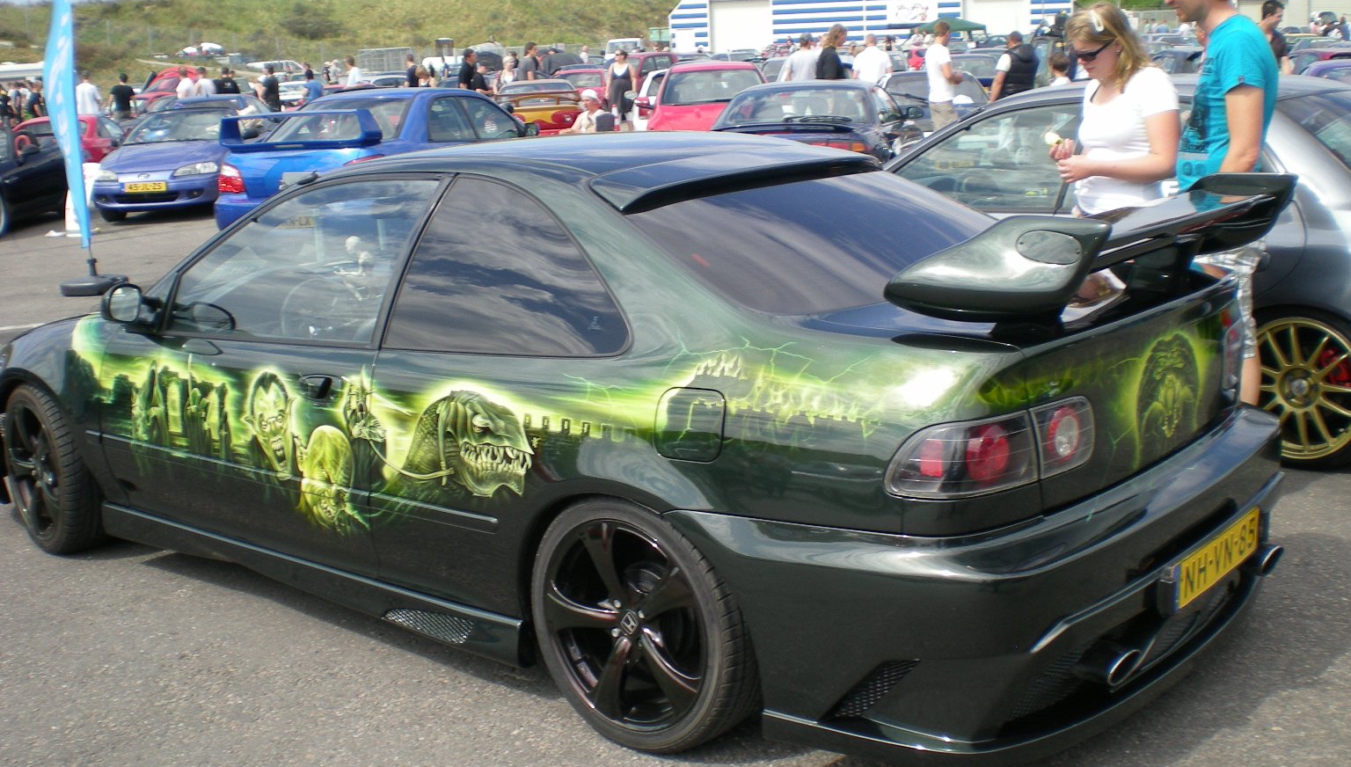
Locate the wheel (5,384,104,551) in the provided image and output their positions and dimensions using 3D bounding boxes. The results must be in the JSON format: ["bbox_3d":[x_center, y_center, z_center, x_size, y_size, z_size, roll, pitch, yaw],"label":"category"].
[{"bbox_3d":[-2.048,0.265,5.005,0.210,0.595,0.595,-14,17,-43],"label":"wheel"}]

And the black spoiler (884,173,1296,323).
[{"bbox_3d":[0.993,-0.303,3.281,0.480,0.260,1.360,7,15,38],"label":"black spoiler"}]

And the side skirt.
[{"bbox_3d":[-1.062,0.529,4.189,1.920,0.150,0.120,7,16,39],"label":"side skirt"}]

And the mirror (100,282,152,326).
[{"bbox_3d":[-1.596,-0.233,4.318,0.110,0.125,0.190,7,16,39],"label":"mirror"}]

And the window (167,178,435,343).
[{"bbox_3d":[-1.025,-0.338,4.002,1.050,0.460,0.070,7,-5,38],"label":"window"}]

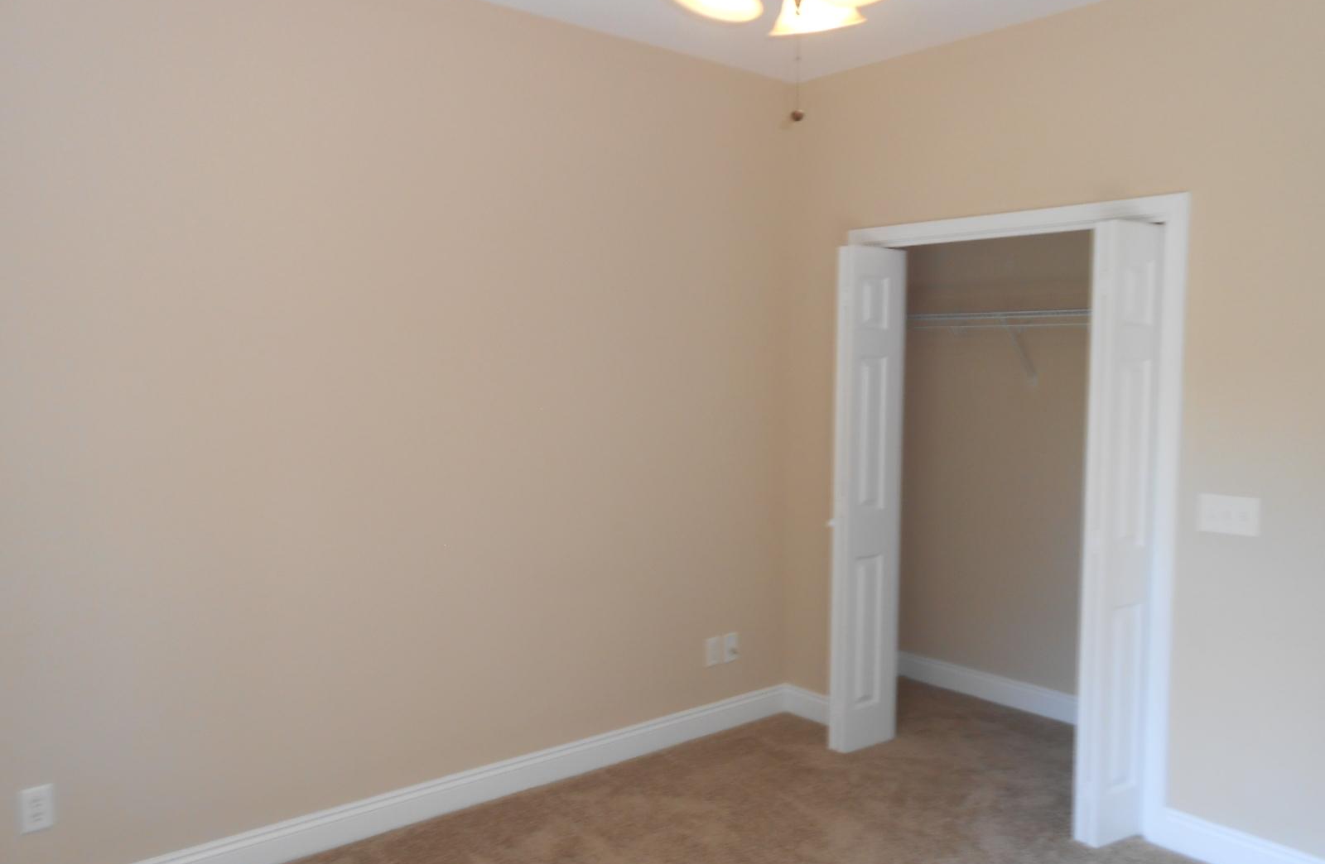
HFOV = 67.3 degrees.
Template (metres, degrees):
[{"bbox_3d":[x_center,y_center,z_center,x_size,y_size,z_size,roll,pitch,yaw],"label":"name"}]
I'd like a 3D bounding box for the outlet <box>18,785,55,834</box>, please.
[{"bbox_3d":[-1.651,0.996,2.628,0.072,0.115,0.010,-3,5,-39],"label":"outlet"}]

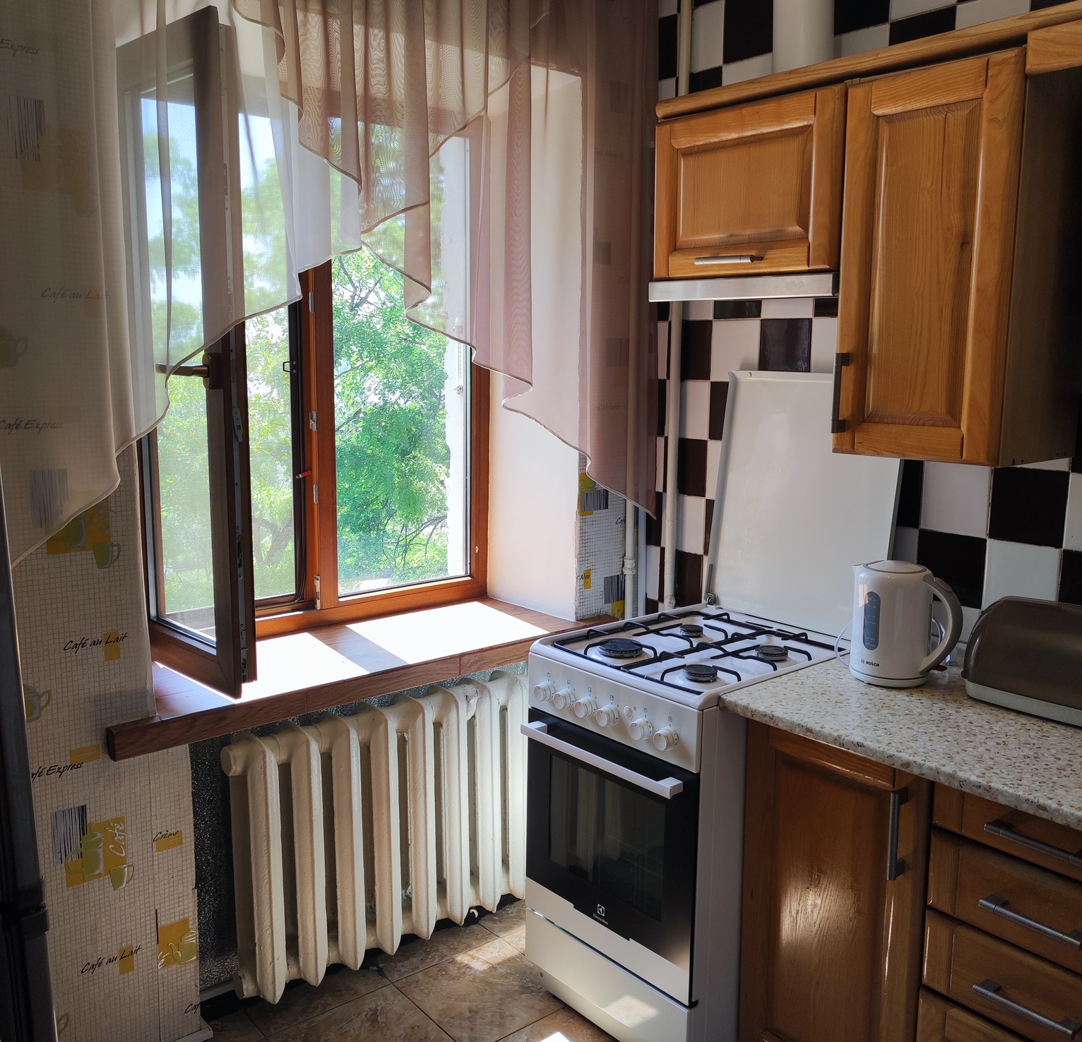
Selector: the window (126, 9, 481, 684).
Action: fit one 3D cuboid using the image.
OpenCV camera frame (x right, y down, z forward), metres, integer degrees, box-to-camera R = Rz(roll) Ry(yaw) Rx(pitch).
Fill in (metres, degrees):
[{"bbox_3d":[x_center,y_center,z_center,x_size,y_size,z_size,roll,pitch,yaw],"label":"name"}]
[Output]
[{"bbox_3d":[-0.413,-0.349,2.370,1.110,1.320,0.520,-7,12,-41],"label":"window"}]

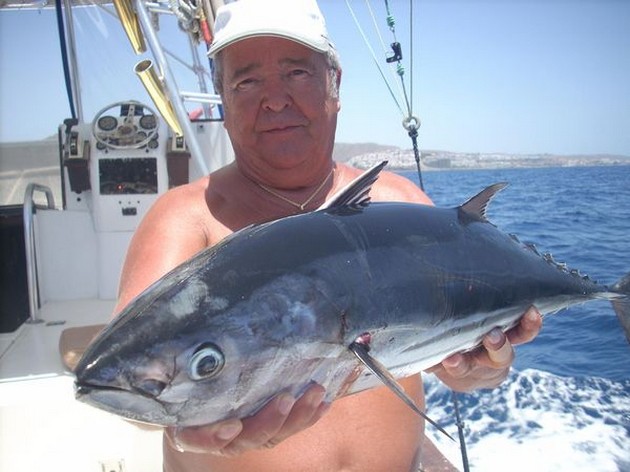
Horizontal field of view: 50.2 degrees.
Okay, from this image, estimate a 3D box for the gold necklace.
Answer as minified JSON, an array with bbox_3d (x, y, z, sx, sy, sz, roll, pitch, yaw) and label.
[{"bbox_3d":[-0.039,-0.082,0.975,0.142,0.088,0.130,-2,6,-13],"label":"gold necklace"}]

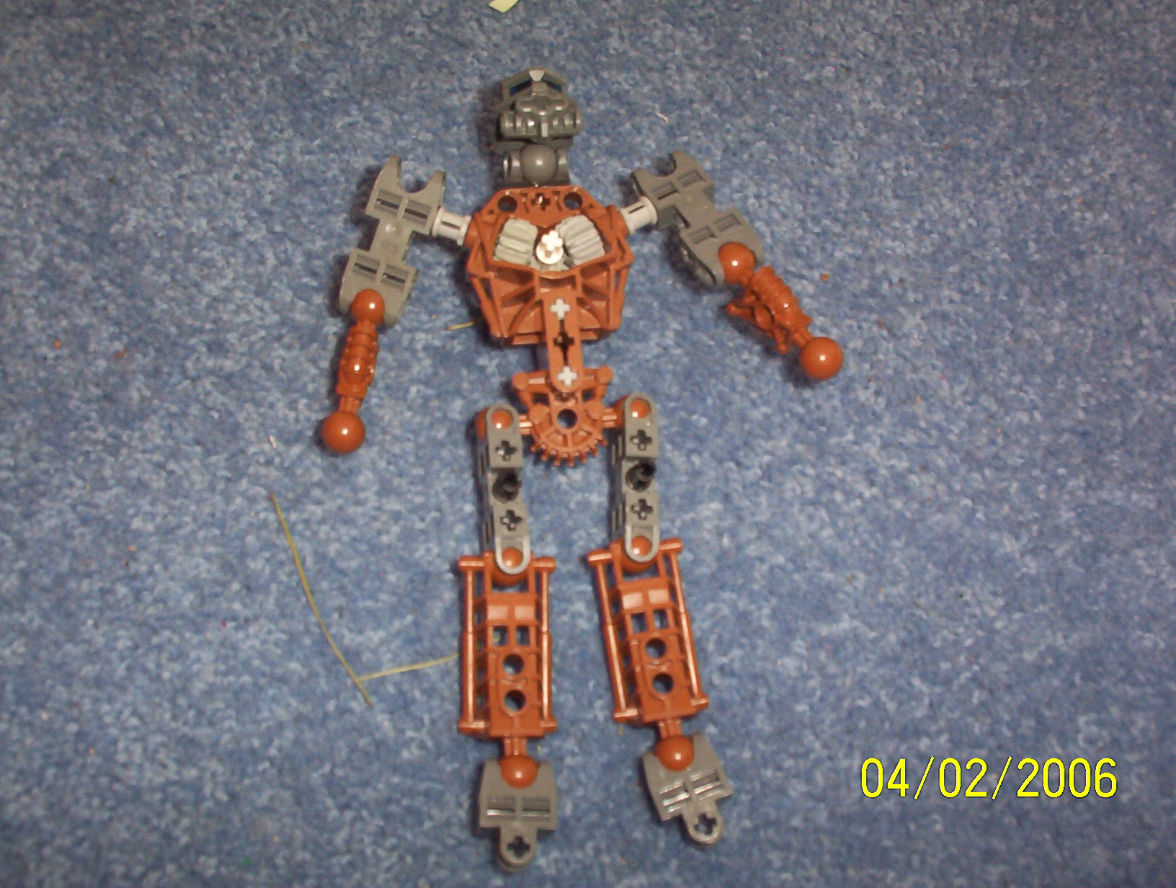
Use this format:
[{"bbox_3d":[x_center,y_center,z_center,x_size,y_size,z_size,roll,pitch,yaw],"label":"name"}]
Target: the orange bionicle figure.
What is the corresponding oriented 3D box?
[{"bbox_3d":[0.000,0.000,0.307,0.127,0.032,0.186,-5,78,-1],"label":"orange bionicle figure"}]

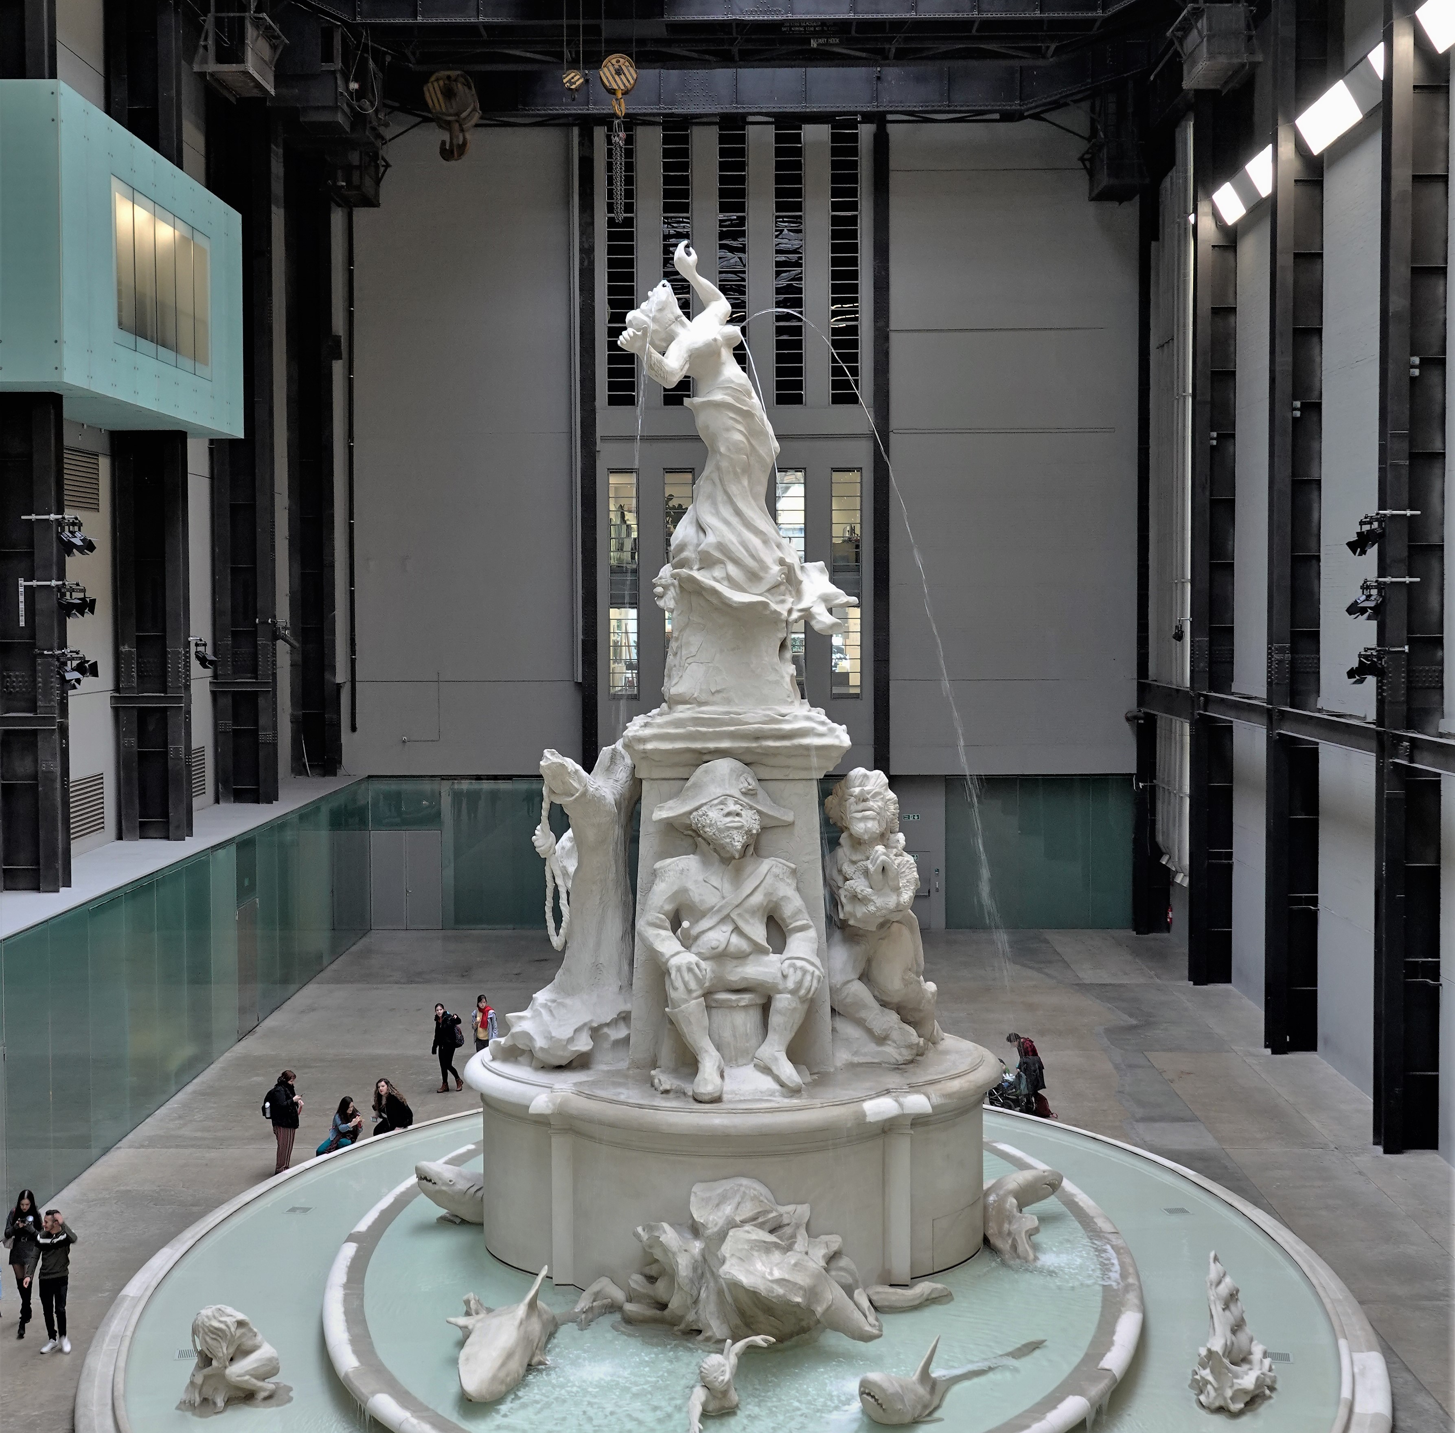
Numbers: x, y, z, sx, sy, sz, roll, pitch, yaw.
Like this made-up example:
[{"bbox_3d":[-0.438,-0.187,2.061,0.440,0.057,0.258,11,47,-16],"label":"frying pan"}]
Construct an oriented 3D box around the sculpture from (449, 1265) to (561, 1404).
[{"bbox_3d":[-2.431,6.549,22.416,1.050,0.980,2.150,0,3,11],"label":"sculpture"}]

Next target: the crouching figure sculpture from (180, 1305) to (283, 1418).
[{"bbox_3d":[-5.354,6.847,22.175,1.000,1.050,0.750,-2,3,-30],"label":"crouching figure sculpture"}]

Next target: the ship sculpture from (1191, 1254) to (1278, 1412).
[{"bbox_3d":[5.404,6.531,22.047,0.880,1.600,0.850,0,3,1],"label":"ship sculpture"}]

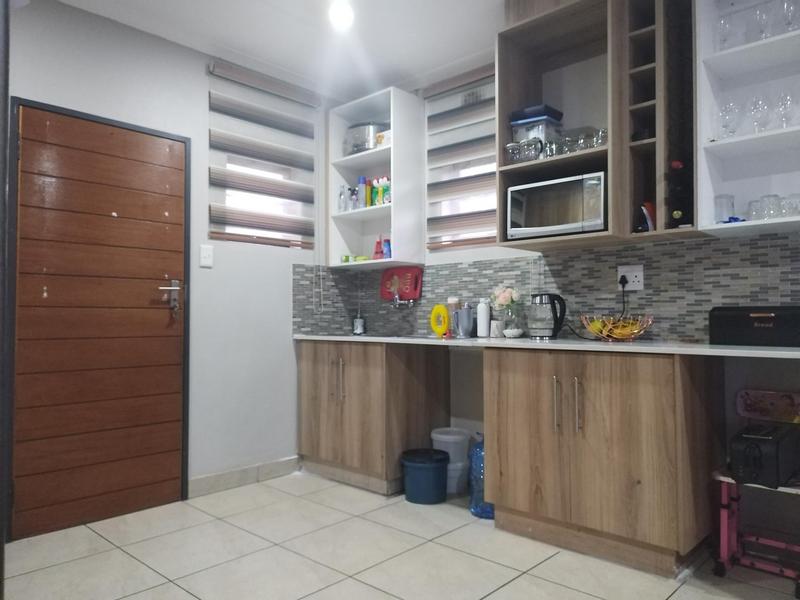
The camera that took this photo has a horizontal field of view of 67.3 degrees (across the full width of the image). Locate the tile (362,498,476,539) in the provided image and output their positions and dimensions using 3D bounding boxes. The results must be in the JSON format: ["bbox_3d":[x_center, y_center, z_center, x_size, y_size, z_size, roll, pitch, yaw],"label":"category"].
[{"bbox_3d":[0.132,1.124,3.122,0.500,0.010,0.500,-1,-1,43],"label":"tile"}]

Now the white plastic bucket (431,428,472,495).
[{"bbox_3d":[0.301,0.956,3.565,0.237,0.338,0.237,0,-1,0],"label":"white plastic bucket"}]

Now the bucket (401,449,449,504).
[{"bbox_3d":[0.149,0.999,3.405,0.275,0.250,0.275,0,-1,0],"label":"bucket"}]

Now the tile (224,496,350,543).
[{"bbox_3d":[-0.575,1.128,3.098,0.500,0.010,0.500,-1,-1,43],"label":"tile"}]

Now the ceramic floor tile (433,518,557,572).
[{"bbox_3d":[0.497,1.115,2.781,0.500,0.010,0.500,-1,-1,43],"label":"ceramic floor tile"}]

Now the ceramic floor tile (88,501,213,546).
[{"bbox_3d":[-1.256,1.133,3.051,0.430,0.010,0.500,-1,-1,43],"label":"ceramic floor tile"}]

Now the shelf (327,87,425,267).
[{"bbox_3d":[-0.158,-0.788,4.124,0.613,1.107,0.312,-1,-1,43],"label":"shelf"}]

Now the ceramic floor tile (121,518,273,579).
[{"bbox_3d":[-0.916,1.125,2.733,0.500,0.010,0.500,-1,-1,43],"label":"ceramic floor tile"}]

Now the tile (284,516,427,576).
[{"bbox_3d":[-0.210,1.120,2.757,0.500,0.010,0.500,-1,-1,43],"label":"tile"}]

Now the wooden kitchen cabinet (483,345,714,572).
[{"bbox_3d":[0.954,0.670,2.874,0.900,0.877,0.605,-1,-1,43],"label":"wooden kitchen cabinet"}]

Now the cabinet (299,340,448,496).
[{"bbox_3d":[-0.172,0.697,3.928,0.820,0.875,0.605,-1,-1,43],"label":"cabinet"}]

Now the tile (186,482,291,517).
[{"bbox_3d":[-0.912,1.136,3.414,0.425,0.010,0.500,-1,-1,43],"label":"tile"}]

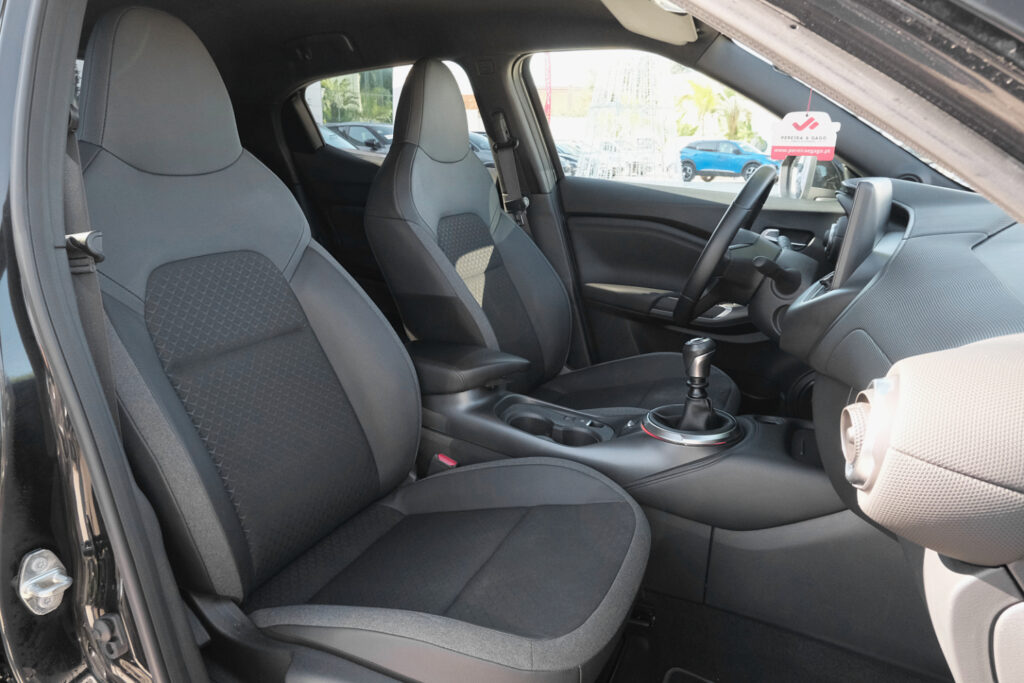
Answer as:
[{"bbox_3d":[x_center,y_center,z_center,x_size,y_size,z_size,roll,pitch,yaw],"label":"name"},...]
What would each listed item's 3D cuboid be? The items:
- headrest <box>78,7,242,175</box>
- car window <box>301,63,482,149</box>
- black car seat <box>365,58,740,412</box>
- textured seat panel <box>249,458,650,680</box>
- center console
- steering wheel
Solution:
[{"bbox_3d":[-0.553,-0.381,1.006,0.113,0.246,0.256,-8,10,31],"label":"headrest"},{"bbox_3d":[-0.369,-0.695,2.039,0.687,0.297,0.061,9,33,27],"label":"car window"},{"bbox_3d":[0.108,-0.177,1.569,0.902,0.953,0.512,9,18,27],"label":"black car seat"},{"bbox_3d":[-0.065,0.330,0.942,0.502,0.164,0.487,1,15,29],"label":"textured seat panel"},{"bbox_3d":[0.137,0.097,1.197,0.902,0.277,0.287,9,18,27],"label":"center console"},{"bbox_3d":[0.466,-0.184,1.367,0.092,0.364,0.369,32,28,17],"label":"steering wheel"}]

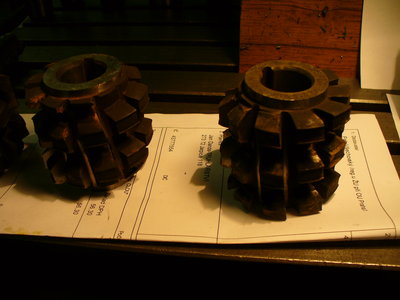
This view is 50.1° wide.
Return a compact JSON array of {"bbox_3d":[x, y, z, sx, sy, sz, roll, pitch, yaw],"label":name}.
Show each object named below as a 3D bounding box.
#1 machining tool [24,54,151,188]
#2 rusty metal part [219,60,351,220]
[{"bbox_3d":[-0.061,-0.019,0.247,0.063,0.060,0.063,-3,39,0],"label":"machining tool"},{"bbox_3d":[0.043,-0.009,0.224,0.064,0.064,0.064,-3,39,0],"label":"rusty metal part"}]

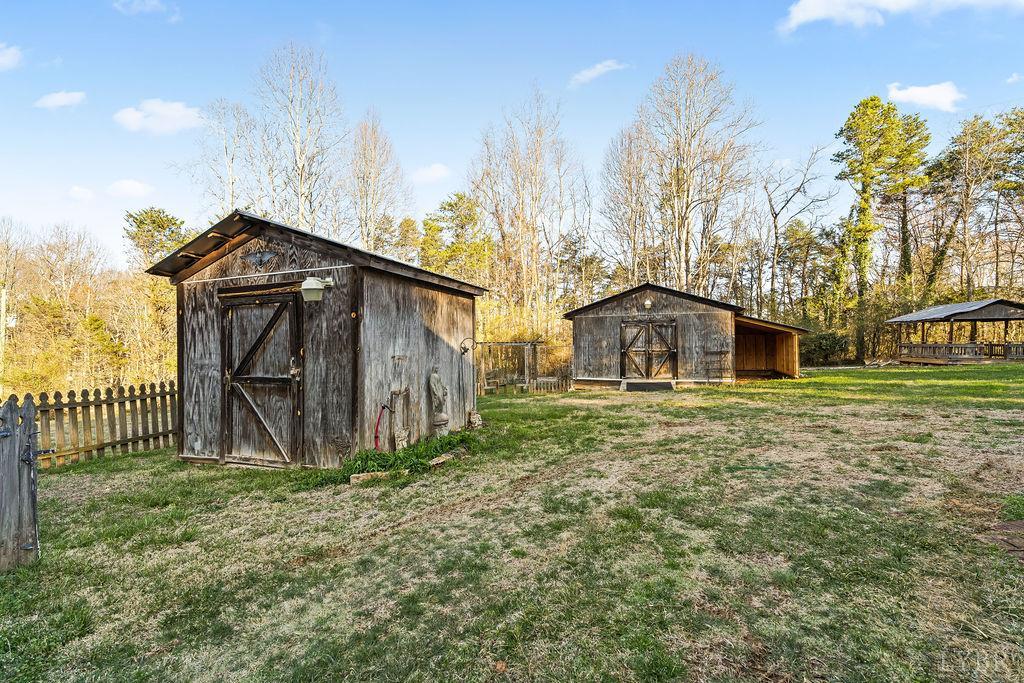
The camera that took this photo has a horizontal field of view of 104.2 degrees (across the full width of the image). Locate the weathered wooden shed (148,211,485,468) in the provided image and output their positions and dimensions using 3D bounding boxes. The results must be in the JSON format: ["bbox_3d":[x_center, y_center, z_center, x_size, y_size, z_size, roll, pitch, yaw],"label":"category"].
[{"bbox_3d":[-2.680,0.068,6.418,3.400,3.120,3.540,-1,-1,20],"label":"weathered wooden shed"}]

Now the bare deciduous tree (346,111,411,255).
[{"bbox_3d":[-12.157,-9.400,36.000,5.800,23.000,5.800,-1,-1,0],"label":"bare deciduous tree"}]

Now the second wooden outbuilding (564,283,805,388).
[{"bbox_3d":[6.735,-0.162,16.955,8.200,4.000,5.100,-1,-1,18],"label":"second wooden outbuilding"}]

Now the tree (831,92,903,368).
[{"bbox_3d":[27.669,-8.756,31.000,4.800,20.470,4.600,-1,-1,0],"label":"tree"}]

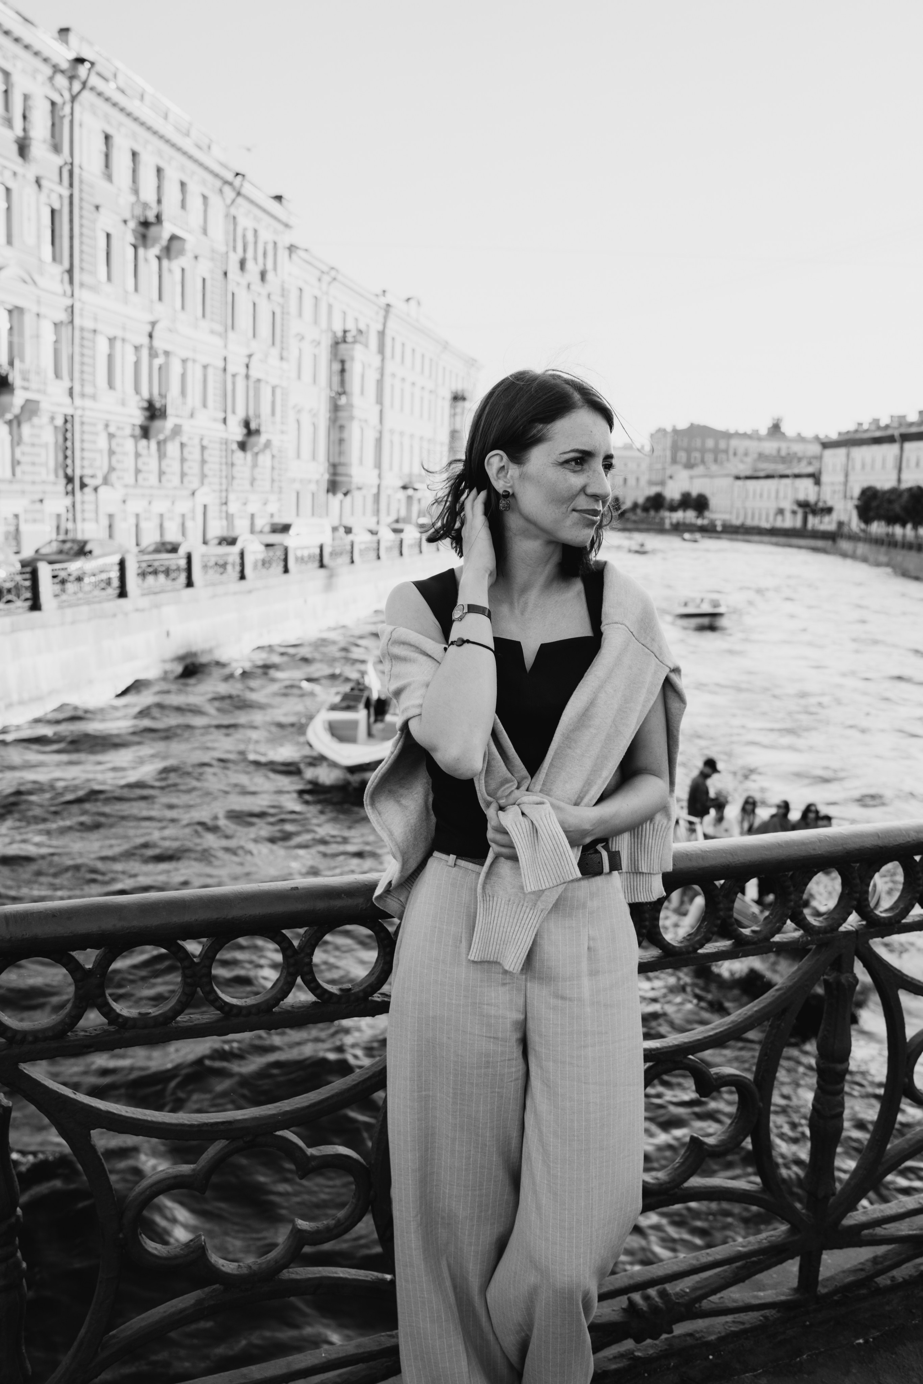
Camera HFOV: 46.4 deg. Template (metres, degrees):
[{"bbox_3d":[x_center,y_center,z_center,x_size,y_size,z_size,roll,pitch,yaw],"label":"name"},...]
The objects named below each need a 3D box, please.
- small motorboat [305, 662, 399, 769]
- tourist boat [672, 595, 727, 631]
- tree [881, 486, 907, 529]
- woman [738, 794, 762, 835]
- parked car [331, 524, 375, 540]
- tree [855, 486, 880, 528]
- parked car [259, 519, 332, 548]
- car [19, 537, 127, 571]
[{"bbox_3d":[-1.638,0.635,23.170,2.200,1.350,5.700,4,10,9],"label":"small motorboat"},{"bbox_3d":[11.371,-3.724,51.200,2.200,1.400,5.600,4,10,8],"label":"tourist boat"},{"bbox_3d":[45.021,-18.149,112.000,3.000,6.400,3.000,5,10,12],"label":"tree"},{"bbox_3d":[3.933,2.092,14.938,0.480,1.250,0.750,5,11,15],"label":"woman"},{"bbox_3d":[-5.935,-7.299,52.664,1.830,1.620,4.500,5,10,12],"label":"parked car"},{"bbox_3d":[47.673,-20.688,126.000,3.000,6.700,3.000,5,10,12],"label":"tree"},{"bbox_3d":[-7.487,-6.353,46.109,1.930,1.930,5.000,5,10,12],"label":"parked car"},{"bbox_3d":[-11.132,-3.460,30.174,1.800,1.530,4.250,5,10,12],"label":"car"}]

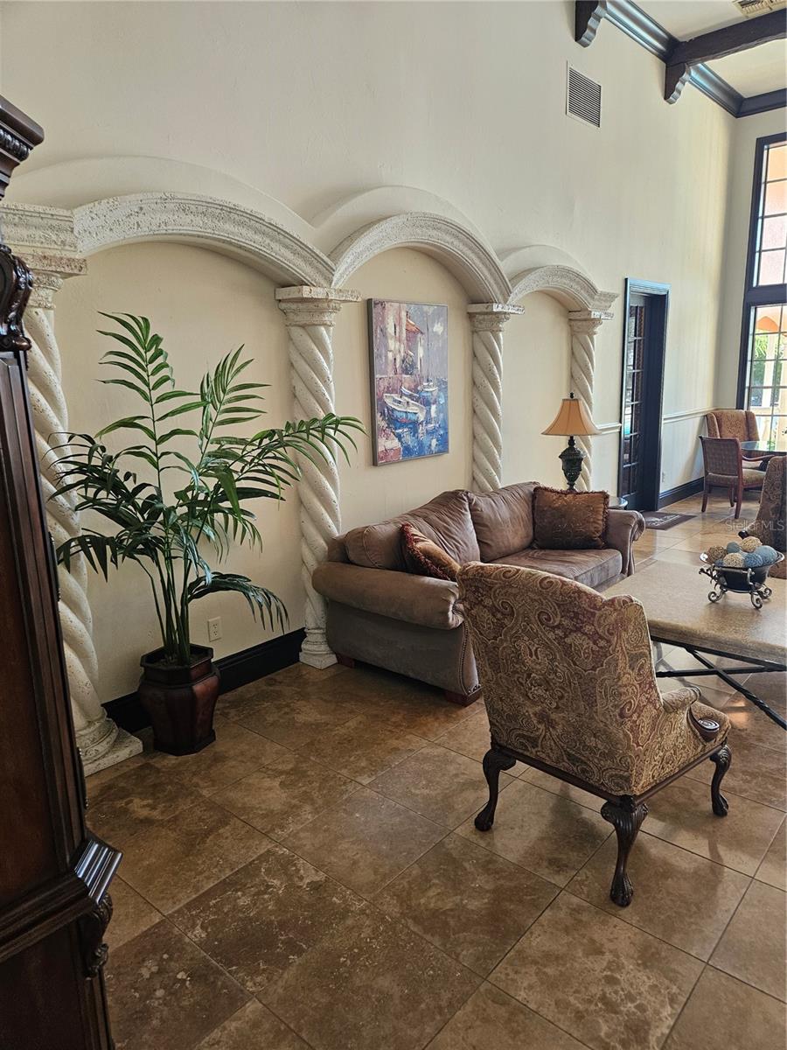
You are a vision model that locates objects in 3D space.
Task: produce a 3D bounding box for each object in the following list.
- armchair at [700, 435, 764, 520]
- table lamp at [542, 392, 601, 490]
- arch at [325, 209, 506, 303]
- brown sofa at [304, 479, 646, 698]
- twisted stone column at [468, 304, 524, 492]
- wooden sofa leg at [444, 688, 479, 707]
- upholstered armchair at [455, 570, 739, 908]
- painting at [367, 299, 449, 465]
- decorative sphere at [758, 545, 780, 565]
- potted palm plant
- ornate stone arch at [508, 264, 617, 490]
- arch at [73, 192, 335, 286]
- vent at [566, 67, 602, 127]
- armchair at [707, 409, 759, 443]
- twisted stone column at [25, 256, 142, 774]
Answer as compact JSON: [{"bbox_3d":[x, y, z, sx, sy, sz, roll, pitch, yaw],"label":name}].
[{"bbox_3d":[3.771,-0.559,7.680,0.634,0.865,0.533,-9,15,-30],"label":"armchair"},{"bbox_3d":[1.441,-0.619,5.631,0.470,0.870,0.470,9,16,41],"label":"table lamp"},{"bbox_3d":[0.170,-1.680,4.408,0.250,0.490,1.754,9,16,41],"label":"arch"},{"bbox_3d":[0.698,0.235,4.500,1.006,0.915,2.394,10,17,41],"label":"brown sofa"},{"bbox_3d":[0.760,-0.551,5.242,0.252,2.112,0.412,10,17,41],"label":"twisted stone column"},{"bbox_3d":[0.361,0.883,3.663,0.130,0.065,0.130,9,16,41],"label":"wooden sofa leg"},{"bbox_3d":[0.757,0.607,2.539,0.830,1.065,0.700,-13,17,-43],"label":"upholstered armchair"},{"bbox_3d":[0.123,-0.931,4.583,0.036,1.001,0.759,10,17,41],"label":"painting"},{"bbox_3d":[1.877,0.161,3.508,0.106,0.106,0.106,4,14,24],"label":"decorative sphere"},{"bbox_3d":[-0.742,0.050,3.196,0.885,1.941,1.509,10,17,41],"label":"potted palm plant"},{"bbox_3d":[1.366,-0.870,5.920,0.250,2.464,1.795,9,16,41],"label":"ornate stone arch"},{"bbox_3d":[-0.855,-1.298,3.205,0.282,0.347,1.408,10,17,41],"label":"arch"},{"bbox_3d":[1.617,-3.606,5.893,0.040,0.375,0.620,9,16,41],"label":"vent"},{"bbox_3d":[4.430,-0.883,8.824,0.720,1.070,0.800,-4,13,-9],"label":"armchair"},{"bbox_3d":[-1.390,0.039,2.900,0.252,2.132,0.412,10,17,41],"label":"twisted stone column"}]

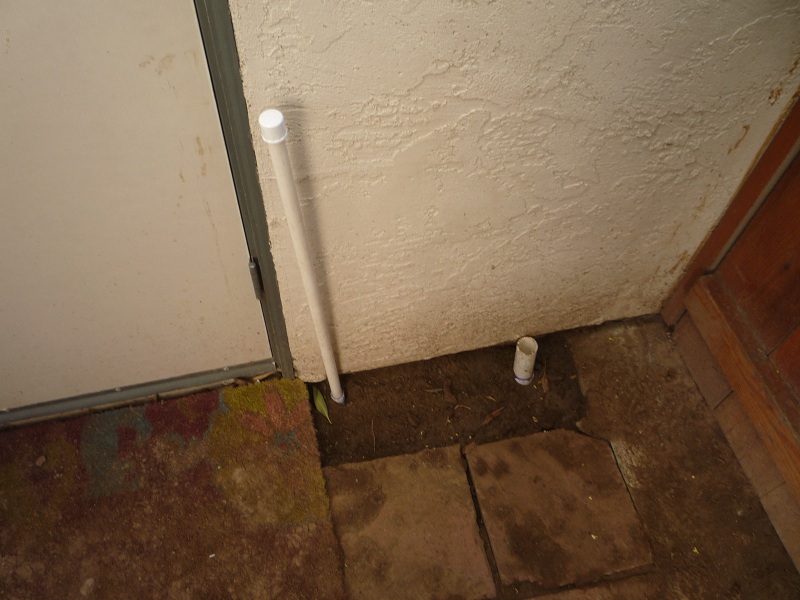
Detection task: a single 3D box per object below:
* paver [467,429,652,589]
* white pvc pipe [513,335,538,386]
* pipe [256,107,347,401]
[{"bbox_3d":[0.301,0.401,1.361,0.292,0.045,0.281,-7,57,-8],"label":"paver"},{"bbox_3d":[0.264,0.130,1.459,0.044,0.138,0.044,-2,57,3],"label":"white pvc pipe"},{"bbox_3d":[-0.142,-0.001,1.143,0.030,0.795,0.030,-12,58,-6],"label":"pipe"}]

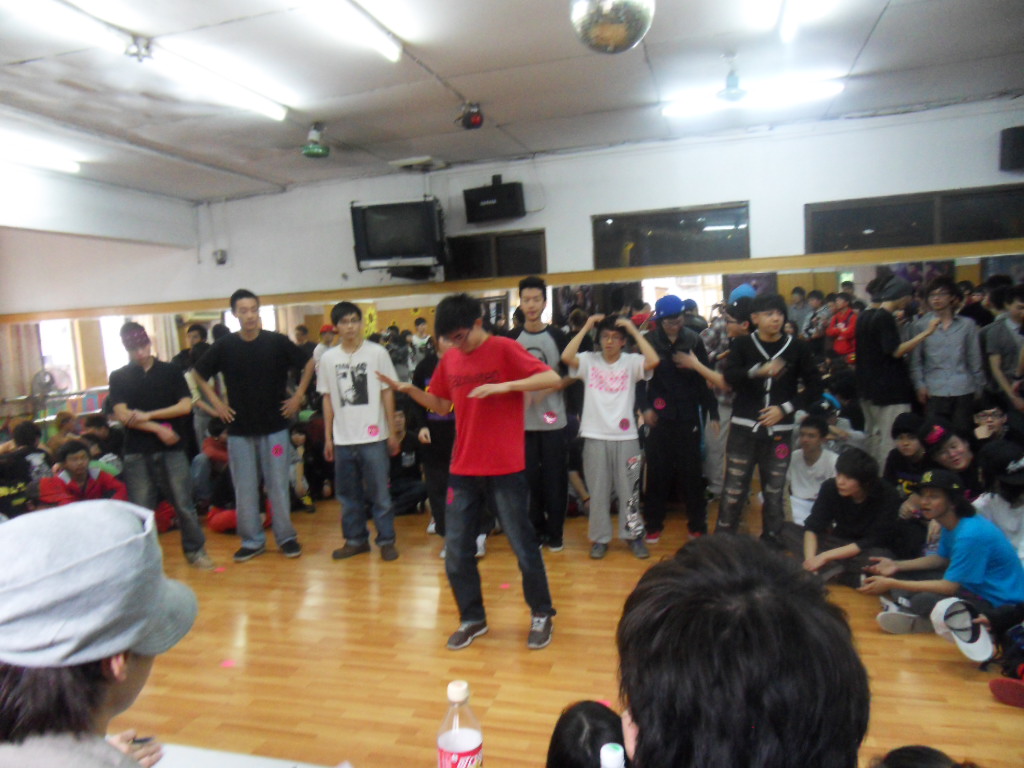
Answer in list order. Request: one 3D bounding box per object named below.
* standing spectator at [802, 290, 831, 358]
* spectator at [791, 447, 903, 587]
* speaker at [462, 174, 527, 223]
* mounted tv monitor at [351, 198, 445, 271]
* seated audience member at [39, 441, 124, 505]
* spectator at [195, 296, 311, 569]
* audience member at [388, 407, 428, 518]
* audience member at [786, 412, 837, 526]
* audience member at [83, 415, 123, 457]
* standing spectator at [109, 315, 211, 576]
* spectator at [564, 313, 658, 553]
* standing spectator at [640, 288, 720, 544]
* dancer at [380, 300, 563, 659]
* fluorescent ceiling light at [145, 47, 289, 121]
[{"bbox_3d":[3.626,-0.217,8.400,0.500,1.720,0.340,1,6,38],"label":"standing spectator"},{"bbox_3d":[1.851,0.699,3.930,0.660,0.770,0.660,-7,6,-41],"label":"spectator"},{"bbox_3d":[-0.145,-1.560,6.070,0.490,0.300,0.240,-1,15,24],"label":"speaker"},{"bbox_3d":[-1.081,-1.480,6.994,0.770,0.610,0.500,-2,11,6],"label":"mounted tv monitor"},{"bbox_3d":[-3.522,0.859,5.850,0.630,0.760,0.700,-5,5,-23],"label":"seated audience member"},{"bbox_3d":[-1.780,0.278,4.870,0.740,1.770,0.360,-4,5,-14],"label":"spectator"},{"bbox_3d":[-0.906,0.615,6.100,0.550,0.870,0.600,-3,5,-6],"label":"audience member"},{"bbox_3d":[1.989,0.607,4.700,0.550,0.820,0.600,0,5,34],"label":"audience member"},{"bbox_3d":[-4.095,0.758,7.100,0.520,0.820,0.650,-6,5,-30],"label":"audience member"},{"bbox_3d":[-2.455,0.387,4.930,0.620,1.660,0.450,-5,5,-25],"label":"standing spectator"},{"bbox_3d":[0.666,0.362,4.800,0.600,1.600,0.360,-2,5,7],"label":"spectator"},{"bbox_3d":[1.187,0.236,5.000,0.500,1.680,0.360,-1,5,19],"label":"standing spectator"},{"bbox_3d":[-0.199,0.400,3.400,0.780,1.650,0.550,-1,5,24],"label":"dancer"},{"bbox_3d":[-1.661,-1.720,4.141,0.100,0.080,1.220,-2,5,15],"label":"fluorescent ceiling light"}]

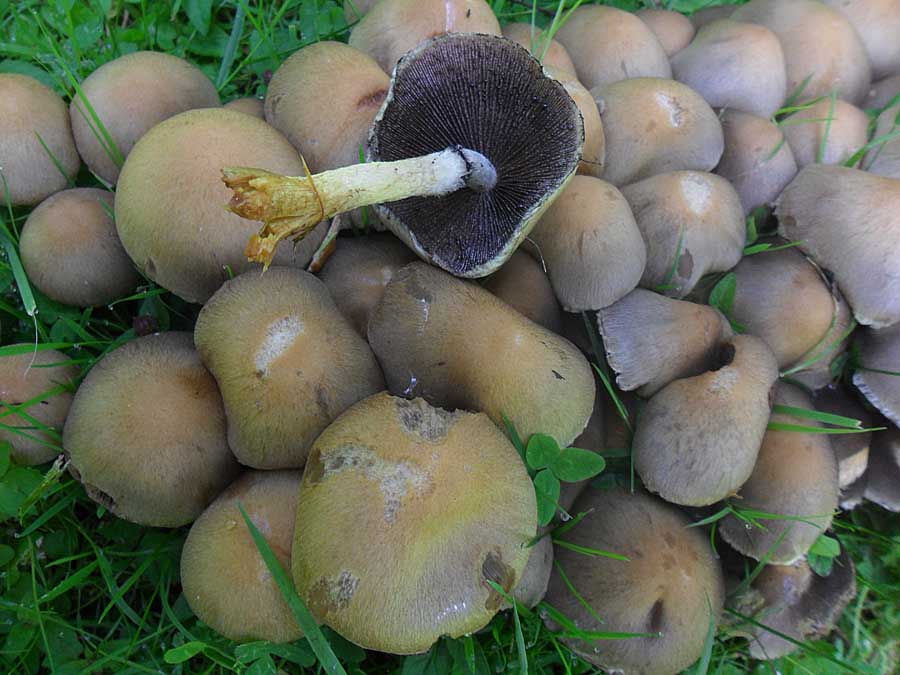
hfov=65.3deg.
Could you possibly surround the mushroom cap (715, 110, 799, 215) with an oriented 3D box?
[{"bbox_3d":[0.165,-0.098,0.371,0.054,0.033,0.054,3,56,-5],"label":"mushroom cap"}]

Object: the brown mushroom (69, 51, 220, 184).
[{"bbox_3d":[-0.152,-0.113,0.341,0.073,0.046,0.073,-1,52,1],"label":"brown mushroom"}]

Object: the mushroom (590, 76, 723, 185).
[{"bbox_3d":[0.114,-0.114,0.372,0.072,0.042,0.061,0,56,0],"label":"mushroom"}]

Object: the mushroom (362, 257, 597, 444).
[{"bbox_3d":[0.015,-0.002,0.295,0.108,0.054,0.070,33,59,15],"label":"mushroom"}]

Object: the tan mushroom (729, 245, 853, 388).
[{"bbox_3d":[0.162,-0.018,0.322,0.064,0.040,0.064,7,60,-13],"label":"tan mushroom"}]

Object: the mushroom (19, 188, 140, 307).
[{"bbox_3d":[-0.189,-0.051,0.348,0.059,0.036,0.059,0,56,0],"label":"mushroom"}]

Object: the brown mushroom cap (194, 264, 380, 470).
[{"bbox_3d":[-0.061,0.003,0.252,0.069,0.042,0.074,-3,60,2],"label":"brown mushroom cap"}]

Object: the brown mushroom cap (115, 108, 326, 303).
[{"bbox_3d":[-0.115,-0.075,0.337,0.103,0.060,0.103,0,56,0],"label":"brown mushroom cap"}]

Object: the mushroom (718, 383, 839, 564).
[{"bbox_3d":[0.110,0.045,0.237,0.052,0.038,0.056,15,57,-8],"label":"mushroom"}]

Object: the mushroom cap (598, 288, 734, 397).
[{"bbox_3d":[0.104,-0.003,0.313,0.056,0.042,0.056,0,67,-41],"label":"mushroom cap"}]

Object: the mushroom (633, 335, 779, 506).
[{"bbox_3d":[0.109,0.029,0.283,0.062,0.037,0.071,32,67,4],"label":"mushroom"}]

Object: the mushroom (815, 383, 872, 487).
[{"bbox_3d":[0.141,0.035,0.256,0.038,0.026,0.038,12,58,-6],"label":"mushroom"}]

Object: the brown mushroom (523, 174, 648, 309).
[{"bbox_3d":[0.058,-0.045,0.287,0.053,0.041,0.053,0,44,0],"label":"brown mushroom"}]

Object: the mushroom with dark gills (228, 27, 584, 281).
[{"bbox_3d":[-0.019,-0.060,0.256,0.108,0.092,0.092,-17,32,-33],"label":"mushroom with dark gills"}]

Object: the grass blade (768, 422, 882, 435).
[{"bbox_3d":[0.119,0.029,0.223,0.039,0.003,0.002,2,27,-3],"label":"grass blade"}]

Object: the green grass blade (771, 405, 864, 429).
[{"bbox_3d":[0.116,0.025,0.224,0.031,0.004,0.002,13,26,-3],"label":"green grass blade"}]

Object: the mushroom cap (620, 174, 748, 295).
[{"bbox_3d":[0.098,-0.049,0.289,0.055,0.037,0.055,4,47,-2],"label":"mushroom cap"}]

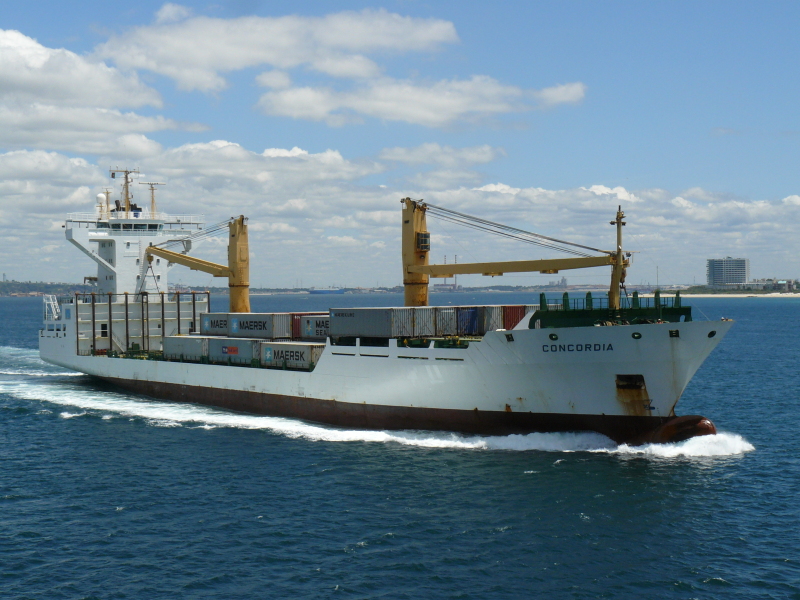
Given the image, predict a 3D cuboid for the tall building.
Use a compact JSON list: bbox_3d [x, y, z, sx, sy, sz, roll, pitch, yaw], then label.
[{"bbox_3d":[478.110,-40.377,2055.000,60.000,44.500,21.000,0,0,22],"label":"tall building"}]

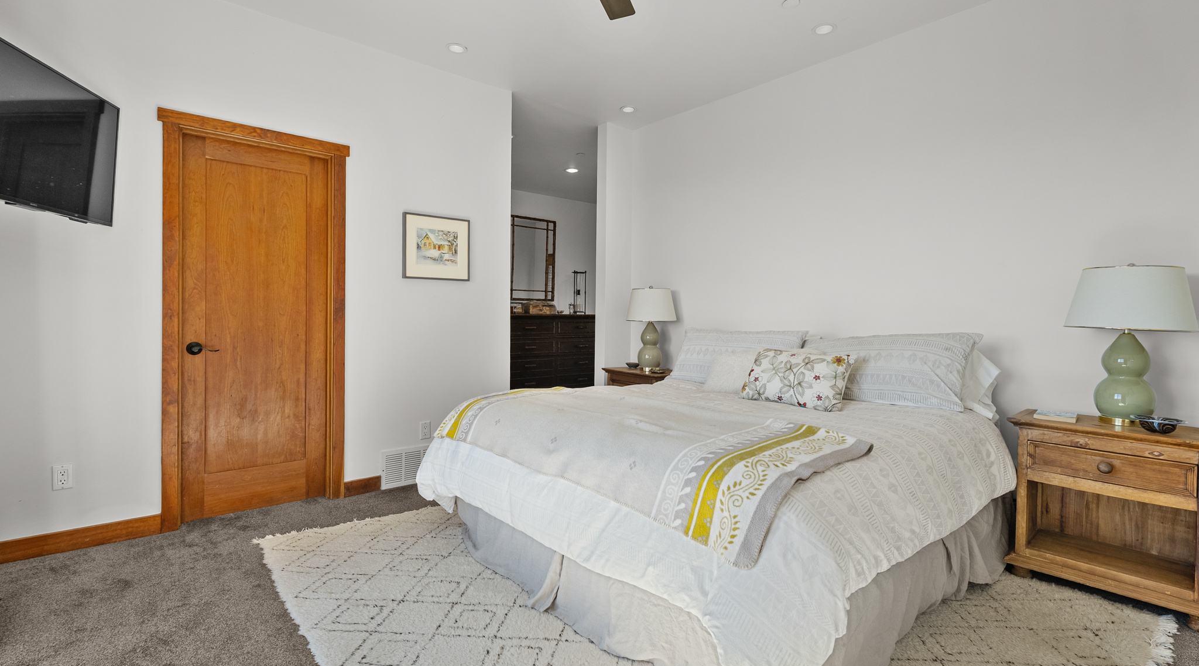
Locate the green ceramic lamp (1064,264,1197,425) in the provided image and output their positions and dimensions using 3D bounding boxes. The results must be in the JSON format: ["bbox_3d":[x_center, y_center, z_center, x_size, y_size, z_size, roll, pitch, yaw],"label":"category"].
[{"bbox_3d":[2.201,0.046,2.225,0.396,0.668,0.396,0,2,-42],"label":"green ceramic lamp"}]

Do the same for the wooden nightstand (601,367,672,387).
[{"bbox_3d":[0.352,0.655,4.259,0.390,0.705,0.625,0,2,-42],"label":"wooden nightstand"}]

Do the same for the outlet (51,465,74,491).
[{"bbox_3d":[-2.491,0.670,2.475,0.070,0.114,0.010,0,2,-40],"label":"outlet"}]

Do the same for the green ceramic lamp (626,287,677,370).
[{"bbox_3d":[0.407,-0.034,4.224,0.396,0.668,0.396,1,1,0],"label":"green ceramic lamp"}]

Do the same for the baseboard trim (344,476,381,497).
[{"bbox_3d":[-1.476,0.955,3.321,0.217,0.095,0.016,0,2,-40],"label":"baseboard trim"}]

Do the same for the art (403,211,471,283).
[{"bbox_3d":[-1.084,-0.567,3.583,0.453,0.420,0.030,0,2,-40],"label":"art"}]

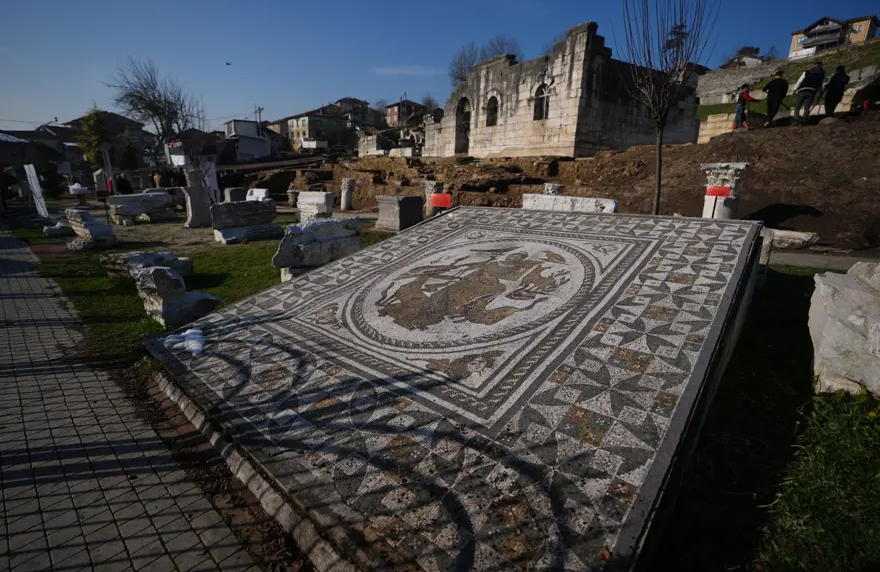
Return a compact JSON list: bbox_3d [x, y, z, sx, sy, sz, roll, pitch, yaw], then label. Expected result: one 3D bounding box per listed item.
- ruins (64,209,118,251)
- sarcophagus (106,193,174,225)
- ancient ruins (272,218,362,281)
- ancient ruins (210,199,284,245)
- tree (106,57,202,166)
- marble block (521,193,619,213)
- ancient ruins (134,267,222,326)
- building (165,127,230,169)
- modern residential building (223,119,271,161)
[{"bbox_3d":[-8.148,-1.313,9.166,0.829,0.870,0.642,9,18,28],"label":"ruins"},{"bbox_3d":[-11.510,-2.964,15.166,0.850,1.020,1.950,13,19,40],"label":"sarcophagus"},{"bbox_3d":[-2.115,-0.685,6.905,1.330,0.900,0.550,-8,17,-29],"label":"ancient ruins"},{"bbox_3d":[-5.232,-1.784,10.723,0.820,1.080,1.620,13,18,39],"label":"ancient ruins"},{"bbox_3d":[-18.790,-10.542,26.000,4.800,7.800,4.600,-9,18,-37],"label":"tree"},{"bbox_3d":[2.624,-1.623,7.982,1.854,0.464,0.433,11,17,39],"label":"marble block"},{"bbox_3d":[-3.164,0.055,4.746,0.900,0.530,0.620,13,18,39],"label":"ancient ruins"},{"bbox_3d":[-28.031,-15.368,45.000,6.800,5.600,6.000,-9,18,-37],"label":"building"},{"bbox_3d":[-40.709,-30.415,81.990,7.000,7.600,7.500,-12,19,-38],"label":"modern residential building"}]

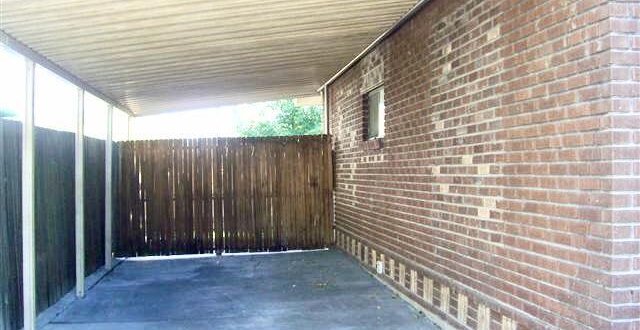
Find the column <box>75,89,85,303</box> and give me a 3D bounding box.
[{"bbox_3d":[-2.448,0.286,7.168,0.075,2.132,0.075,-1,-1,-8],"label":"column"}]

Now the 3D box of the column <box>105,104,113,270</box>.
[{"bbox_3d":[-2.705,0.282,9.000,0.075,2.114,0.075,-1,-1,-8],"label":"column"}]

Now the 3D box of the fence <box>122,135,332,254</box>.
[{"bbox_3d":[-1.411,0.468,10.628,3.208,1.747,0.090,-1,-1,-8],"label":"fence"}]

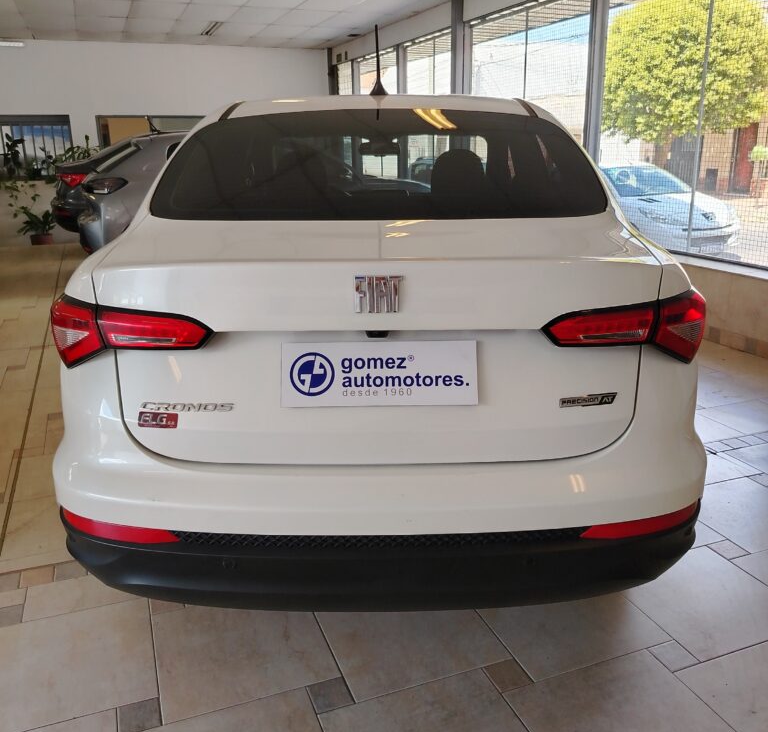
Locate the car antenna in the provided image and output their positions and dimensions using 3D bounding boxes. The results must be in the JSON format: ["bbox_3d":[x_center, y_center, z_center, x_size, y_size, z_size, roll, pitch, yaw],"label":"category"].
[{"bbox_3d":[-0.023,-1.038,2.431,0.060,0.225,0.140,-1,17,1],"label":"car antenna"}]

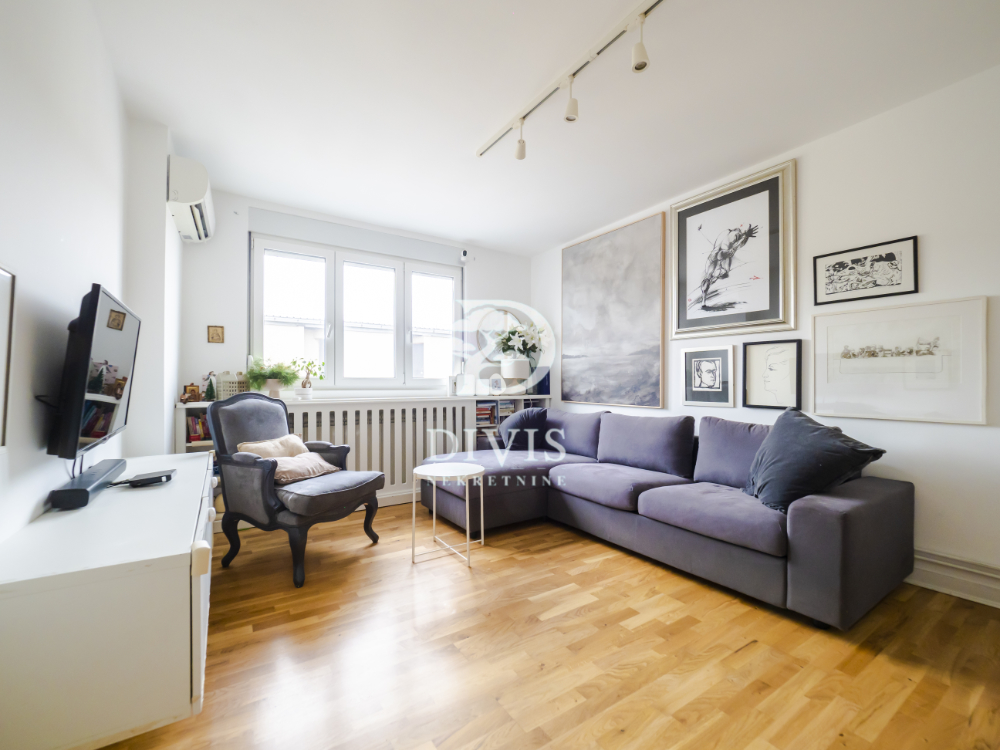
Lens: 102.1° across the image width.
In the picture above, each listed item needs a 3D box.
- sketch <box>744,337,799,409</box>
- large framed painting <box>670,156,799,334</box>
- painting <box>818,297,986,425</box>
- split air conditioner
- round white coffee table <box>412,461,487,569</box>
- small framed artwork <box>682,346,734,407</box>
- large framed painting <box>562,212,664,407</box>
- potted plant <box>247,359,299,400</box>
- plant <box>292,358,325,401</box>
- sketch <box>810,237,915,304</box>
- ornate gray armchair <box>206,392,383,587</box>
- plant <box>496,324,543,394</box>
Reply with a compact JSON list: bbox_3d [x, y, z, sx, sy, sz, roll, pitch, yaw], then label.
[{"bbox_3d":[1.808,0.003,2.697,0.025,0.446,0.340,1,-1,-35],"label":"sketch"},{"bbox_3d":[1.641,-0.822,2.929,0.045,1.082,0.840,1,-1,-35],"label":"large framed painting"},{"bbox_3d":[2.142,-0.063,2.224,0.030,0.614,0.685,1,-1,-35],"label":"painting"},{"bbox_3d":[-2.049,-1.127,2.712,0.204,0.282,0.805,1,-1,-34],"label":"split air conditioner"},{"bbox_3d":[-0.313,0.855,2.540,0.465,0.528,0.465,0,-1,0],"label":"round white coffee table"},{"bbox_3d":[1.563,0.015,3.042,0.025,0.440,0.375,1,-1,-35],"label":"small framed artwork"},{"bbox_3d":[1.013,-0.527,3.814,0.040,1.610,1.164,1,-1,-35],"label":"large framed painting"},{"bbox_3d":[-1.736,0.030,3.086,0.369,0.313,0.345,1,-1,-30],"label":"potted plant"},{"bbox_3d":[-1.511,0.032,3.183,0.256,0.331,0.240,1,-1,-30],"label":"plant"},{"bbox_3d":[2.081,-0.580,2.322,0.025,0.302,0.449,1,-1,-35],"label":"sketch"},{"bbox_3d":[-1.234,0.604,2.500,0.805,0.975,0.680,0,-1,22],"label":"ornate gray armchair"},{"bbox_3d":[0.218,-0.166,4.532,0.460,0.750,0.440,0,-1,0],"label":"plant"}]

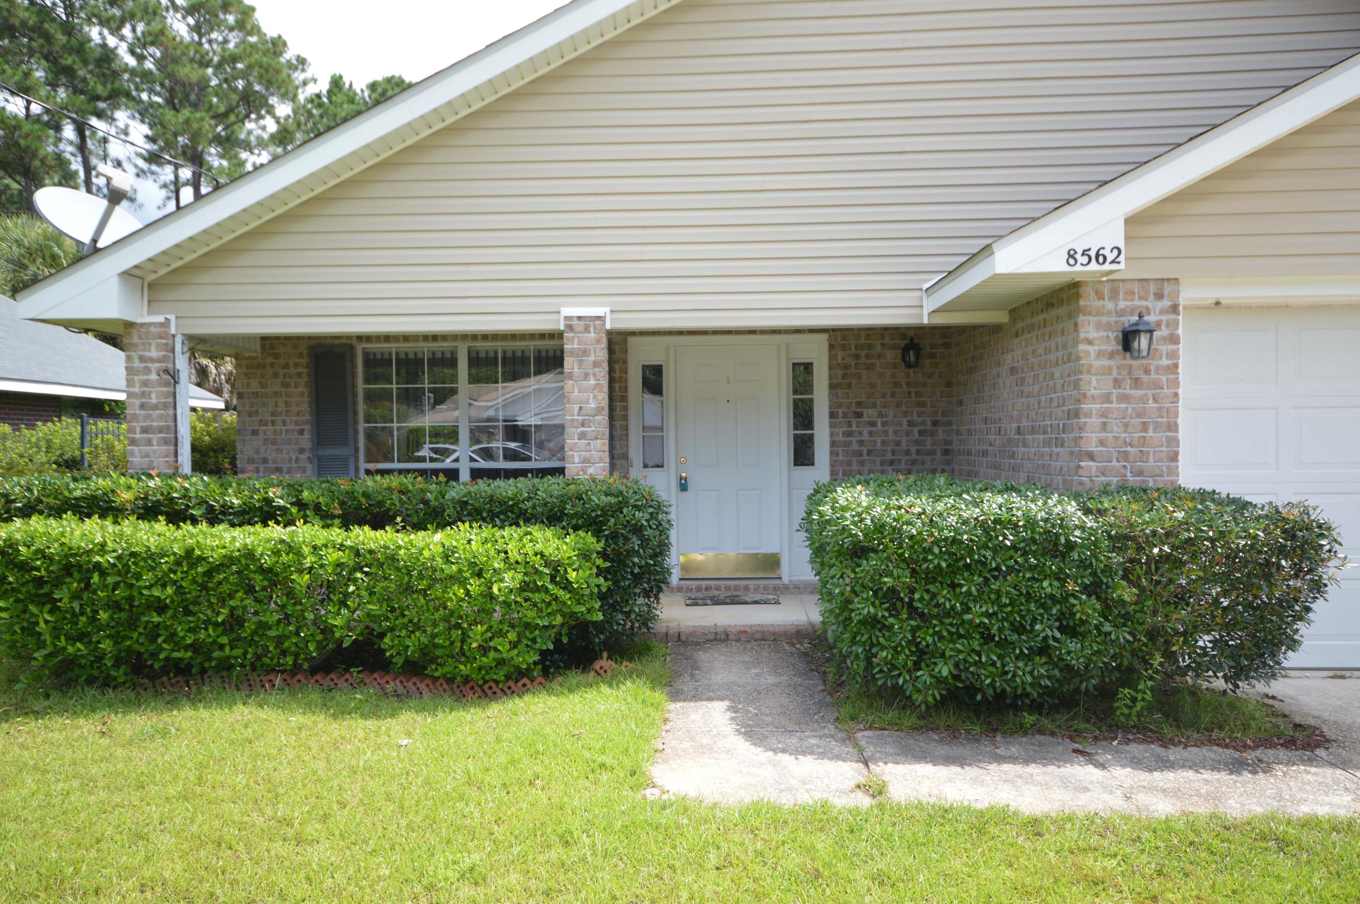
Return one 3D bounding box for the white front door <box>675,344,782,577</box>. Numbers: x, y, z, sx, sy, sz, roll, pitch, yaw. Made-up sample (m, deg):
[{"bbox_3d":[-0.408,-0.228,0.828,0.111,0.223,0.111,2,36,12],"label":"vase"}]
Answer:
[{"bbox_3d":[0.423,0.082,7.821,0.914,2.020,0.060,-1,1,2],"label":"white front door"}]

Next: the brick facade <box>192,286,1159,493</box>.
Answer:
[{"bbox_3d":[-0.518,0.131,6.547,6.840,2.280,2.520,-1,1,2],"label":"brick facade"}]

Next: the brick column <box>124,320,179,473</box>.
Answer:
[{"bbox_3d":[-3.730,0.171,6.561,0.320,2.210,0.310,-1,1,2],"label":"brick column"}]

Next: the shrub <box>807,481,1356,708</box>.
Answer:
[{"bbox_3d":[2.018,0.722,5.107,2.450,1.110,1.550,-1,1,2],"label":"shrub"}]

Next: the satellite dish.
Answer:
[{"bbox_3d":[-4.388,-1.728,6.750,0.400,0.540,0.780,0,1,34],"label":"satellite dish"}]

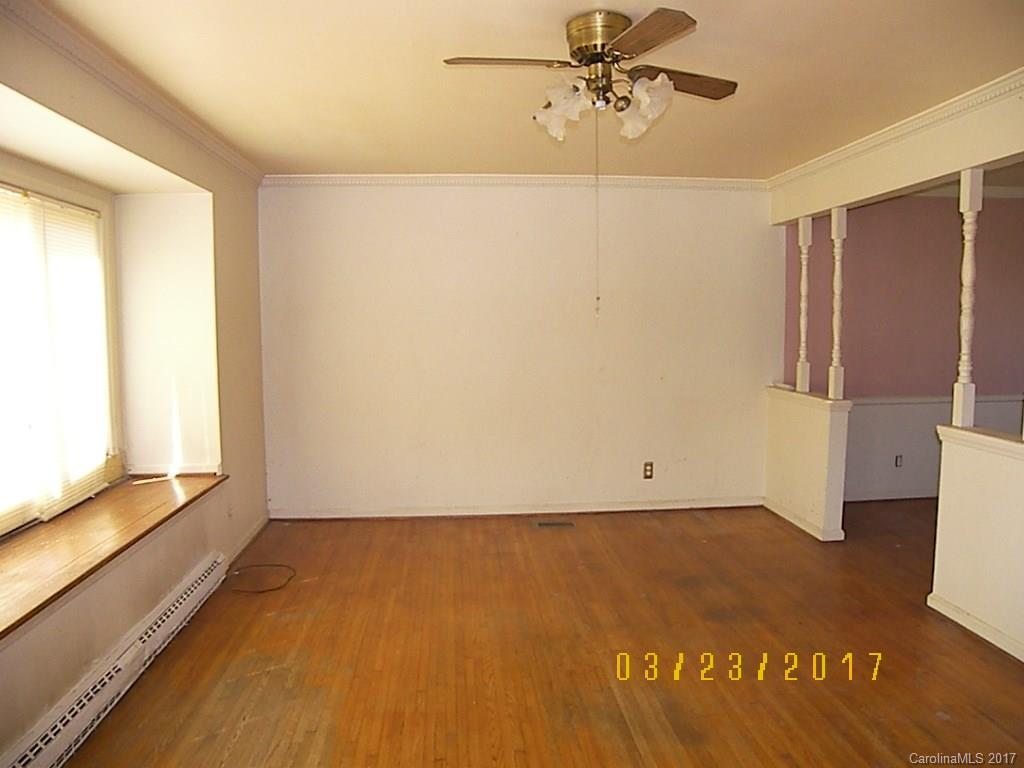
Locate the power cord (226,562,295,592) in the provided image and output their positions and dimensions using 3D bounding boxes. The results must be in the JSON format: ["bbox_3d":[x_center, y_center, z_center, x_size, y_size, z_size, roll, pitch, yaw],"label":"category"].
[{"bbox_3d":[-1.413,1.089,3.995,0.376,0.012,0.450,-1,5,-5],"label":"power cord"}]

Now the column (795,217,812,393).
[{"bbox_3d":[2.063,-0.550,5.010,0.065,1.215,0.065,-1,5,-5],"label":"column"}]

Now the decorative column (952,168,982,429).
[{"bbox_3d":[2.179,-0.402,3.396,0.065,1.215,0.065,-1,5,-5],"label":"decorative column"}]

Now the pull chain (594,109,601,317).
[{"bbox_3d":[0.300,-0.595,2.474,0.014,0.716,0.014,-1,5,-5],"label":"pull chain"}]

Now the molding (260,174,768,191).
[{"bbox_3d":[0.083,-1.424,5.044,3.684,0.076,0.070,-1,5,-5],"label":"molding"}]

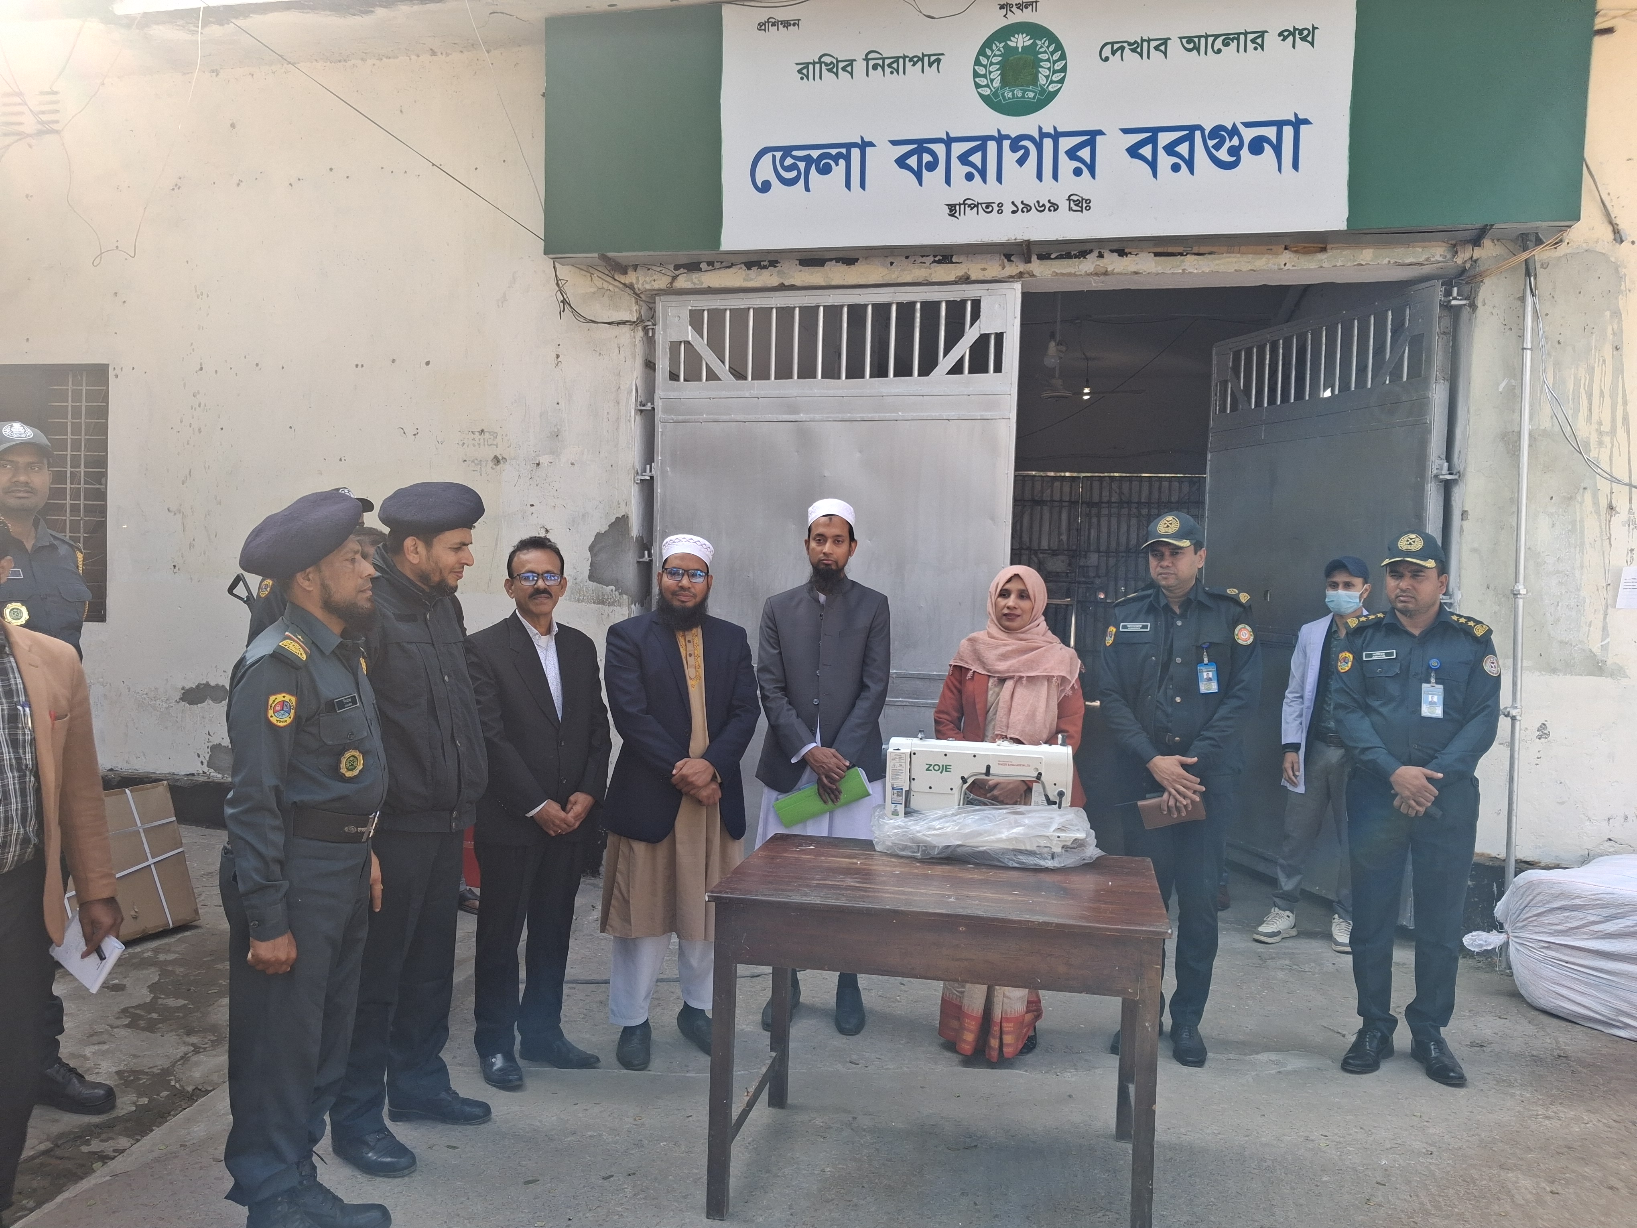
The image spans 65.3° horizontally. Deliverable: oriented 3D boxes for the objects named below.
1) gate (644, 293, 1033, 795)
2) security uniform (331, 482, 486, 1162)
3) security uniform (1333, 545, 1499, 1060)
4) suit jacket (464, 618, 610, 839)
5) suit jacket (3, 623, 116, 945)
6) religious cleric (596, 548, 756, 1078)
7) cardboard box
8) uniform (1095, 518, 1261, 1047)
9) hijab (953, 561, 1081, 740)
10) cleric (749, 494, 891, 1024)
[{"bbox_3d":[0.025,-0.149,6.358,1.881,2.900,0.080,2,1,17],"label":"gate"},{"bbox_3d":[-1.090,0.520,3.429,0.370,1.740,0.480,2,1,26],"label":"security uniform"},{"bbox_3d":[1.962,0.580,4.190,0.550,1.690,0.380,2,1,24],"label":"security uniform"},{"bbox_3d":[-0.855,0.353,3.890,0.470,0.710,0.320,0,2,-40],"label":"suit jacket"},{"bbox_3d":[-1.894,0.388,2.920,0.550,0.740,0.320,1,2,-28],"label":"suit jacket"},{"bbox_3d":[-0.453,0.566,4.139,0.520,1.650,0.370,1,1,-13],"label":"religious cleric"},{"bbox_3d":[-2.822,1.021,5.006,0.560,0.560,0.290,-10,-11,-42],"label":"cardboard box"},{"bbox_3d":[1.199,0.538,4.240,0.520,1.730,0.360,2,1,22],"label":"uniform"},{"bbox_3d":[0.648,0.132,4.190,0.420,0.580,0.330,2,1,18],"label":"hijab"},{"bbox_3d":[0.007,0.502,4.419,0.490,1.790,0.360,2,1,-2],"label":"cleric"}]

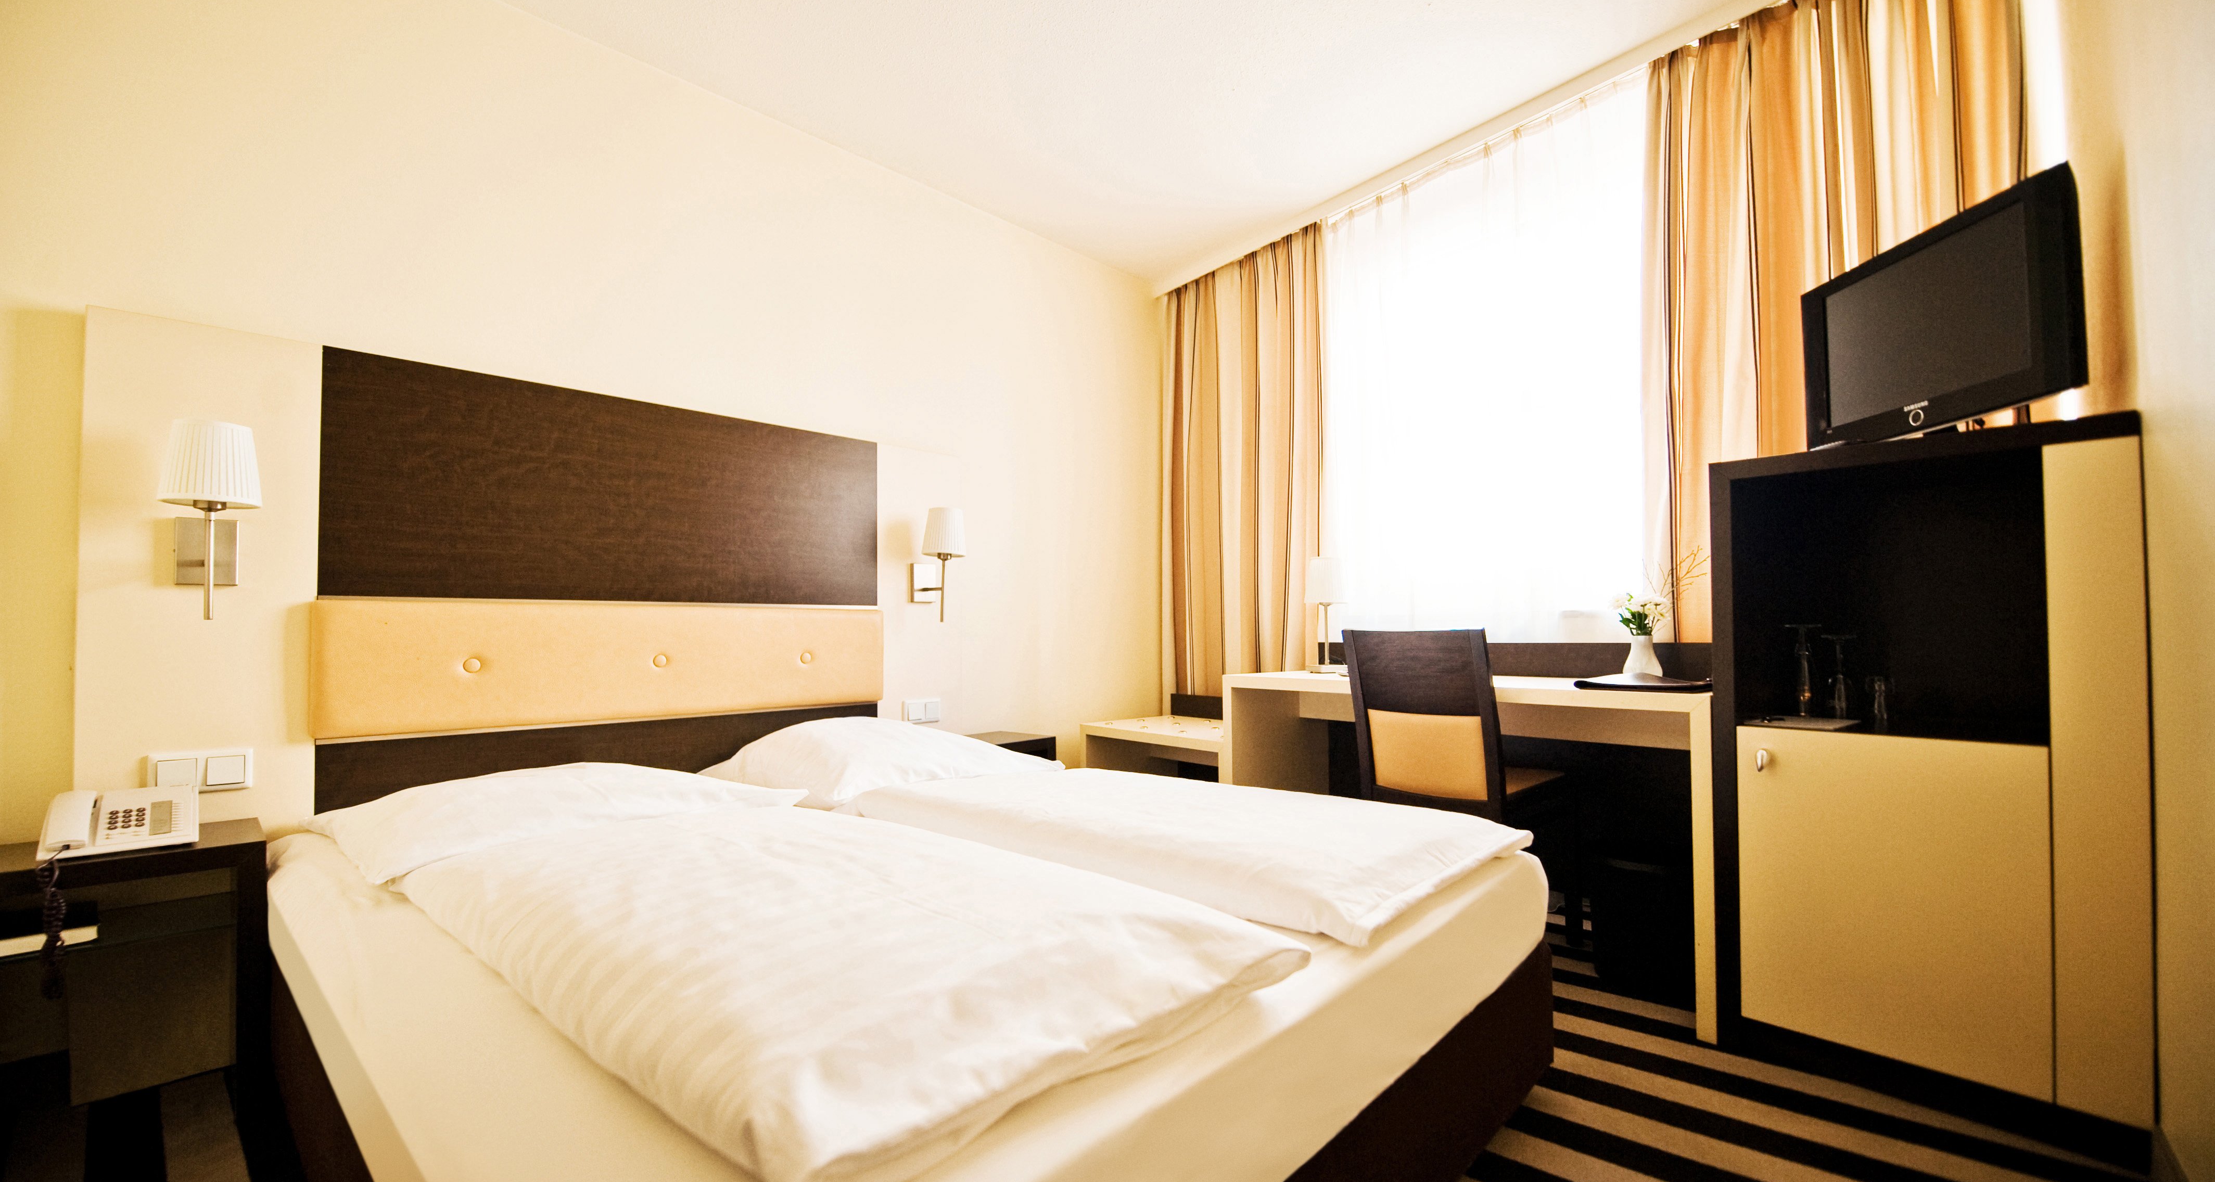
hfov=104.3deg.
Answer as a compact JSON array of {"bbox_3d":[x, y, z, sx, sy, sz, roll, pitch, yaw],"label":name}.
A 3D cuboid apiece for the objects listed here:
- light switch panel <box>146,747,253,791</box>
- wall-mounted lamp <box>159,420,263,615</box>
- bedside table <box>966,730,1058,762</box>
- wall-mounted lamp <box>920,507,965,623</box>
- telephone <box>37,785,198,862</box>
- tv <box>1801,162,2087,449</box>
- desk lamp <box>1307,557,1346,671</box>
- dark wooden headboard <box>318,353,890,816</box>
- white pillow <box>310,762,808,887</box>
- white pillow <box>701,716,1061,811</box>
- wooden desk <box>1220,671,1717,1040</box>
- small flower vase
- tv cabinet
[{"bbox_3d":[-1.898,0.375,1.801,0.014,0.081,0.153,-2,-3,43],"label":"light switch panel"},{"bbox_3d":[-1.829,-0.140,1.753,0.205,0.395,0.140,-2,-3,43],"label":"wall-mounted lamp"},{"bbox_3d":[-0.440,0.779,3.067,0.300,0.490,0.400,-2,-3,43],"label":"bedside table"},{"bbox_3d":[-0.587,-0.090,3.019,0.200,0.405,0.150,-2,-3,43],"label":"wall-mounted lamp"},{"bbox_3d":[-1.853,0.432,1.623,0.200,0.100,0.200,2,-3,-41],"label":"telephone"},{"bbox_3d":[1.679,-0.497,1.746,0.130,0.400,0.620,-1,-2,5],"label":"tv"},{"bbox_3d":[0.773,0.084,3.040,0.150,0.400,0.150,2,-3,-40],"label":"desk lamp"},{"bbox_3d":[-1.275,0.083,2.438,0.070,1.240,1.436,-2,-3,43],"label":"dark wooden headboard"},{"bbox_3d":[-1.253,0.484,1.996,0.620,0.150,0.830,-2,-3,43],"label":"white pillow"},{"bbox_3d":[-0.653,0.480,2.535,0.620,0.170,0.790,-2,-3,43],"label":"white pillow"},{"bbox_3d":[1.071,0.646,2.621,0.520,0.757,1.453,1,-3,-38],"label":"wooden desk"},{"bbox_3d":[1.419,0.179,2.280,0.107,0.120,0.107,2,-3,-40],"label":"small flower vase"},{"bbox_3d":[1.730,0.340,1.821,0.540,1.235,0.610,1,-3,-38],"label":"tv cabinet"}]

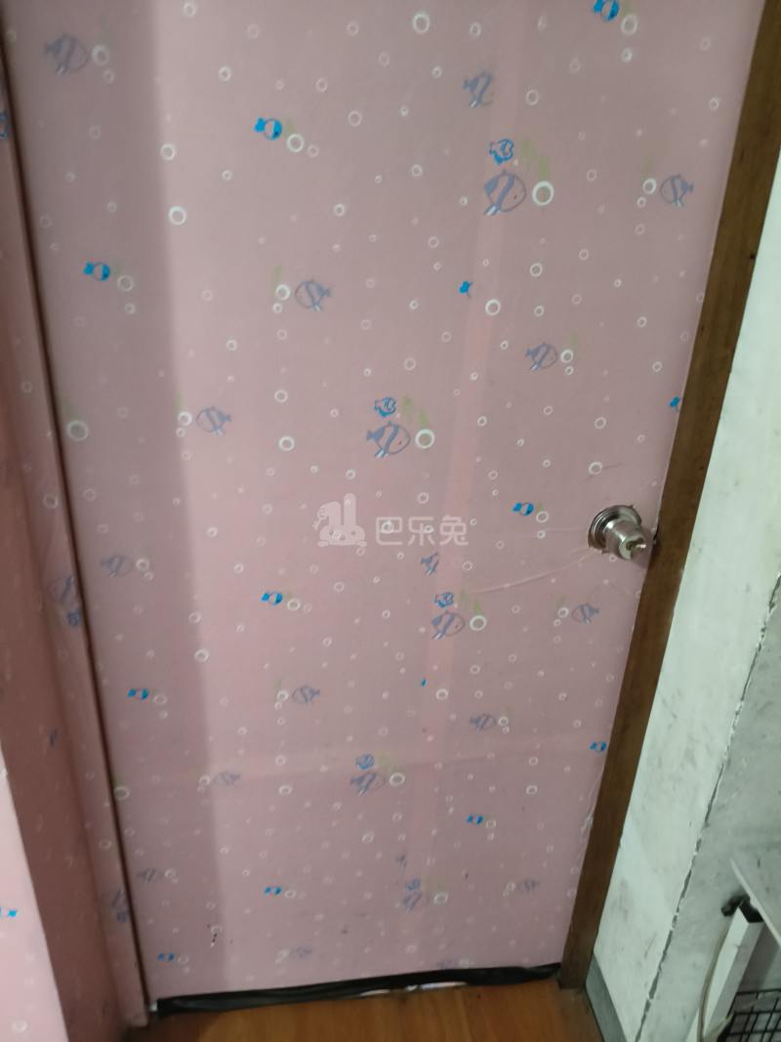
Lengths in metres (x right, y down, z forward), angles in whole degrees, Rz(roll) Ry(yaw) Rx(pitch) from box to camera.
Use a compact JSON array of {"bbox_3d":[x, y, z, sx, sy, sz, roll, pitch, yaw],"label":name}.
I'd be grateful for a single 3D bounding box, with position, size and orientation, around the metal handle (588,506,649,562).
[{"bbox_3d":[0.300,0.025,1.010,0.069,0.069,0.057,-1,26,-7],"label":"metal handle"}]

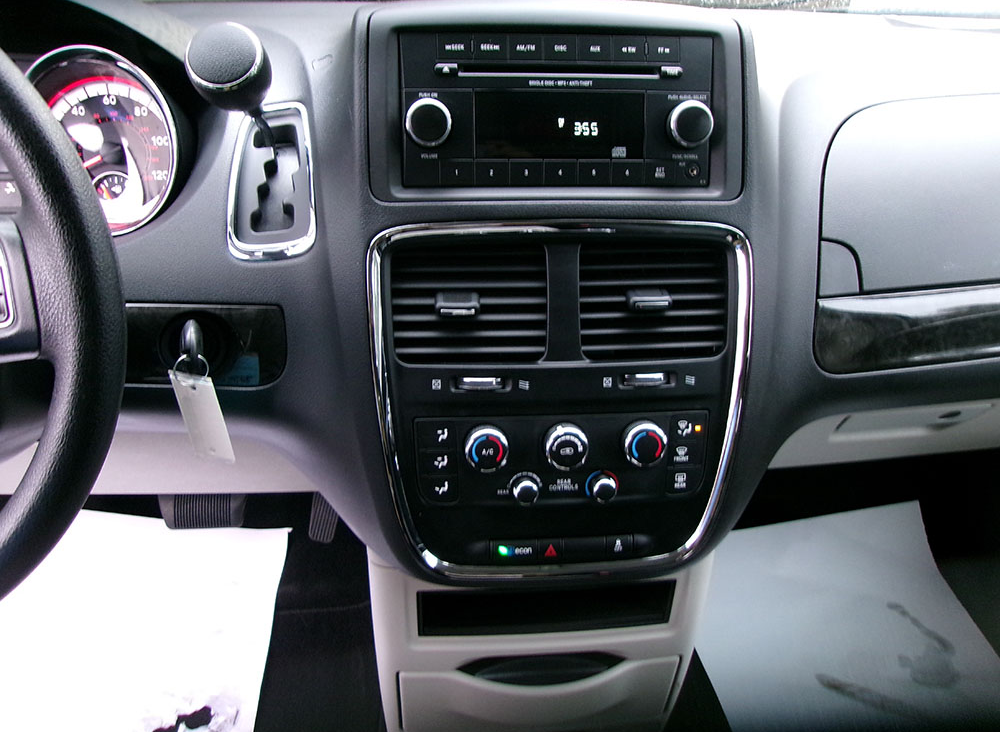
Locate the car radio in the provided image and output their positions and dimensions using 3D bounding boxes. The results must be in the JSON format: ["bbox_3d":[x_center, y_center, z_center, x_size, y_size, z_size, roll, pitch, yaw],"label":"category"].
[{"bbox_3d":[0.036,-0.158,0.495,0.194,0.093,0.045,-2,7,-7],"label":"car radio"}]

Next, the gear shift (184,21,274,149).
[{"bbox_3d":[-0.138,-0.143,0.432,0.047,0.050,0.118,0,-5,-3],"label":"gear shift"}]

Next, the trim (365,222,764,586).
[{"bbox_3d":[0.040,0.024,0.497,0.238,0.227,0.027,-2,7,-7],"label":"trim"}]

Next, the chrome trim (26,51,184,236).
[{"bbox_3d":[-0.280,-0.152,0.534,0.125,0.125,0.020,3,9,2],"label":"chrome trim"}]

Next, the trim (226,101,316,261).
[{"bbox_3d":[-0.145,-0.117,0.498,0.053,0.098,0.018,0,1,-2],"label":"trim"}]

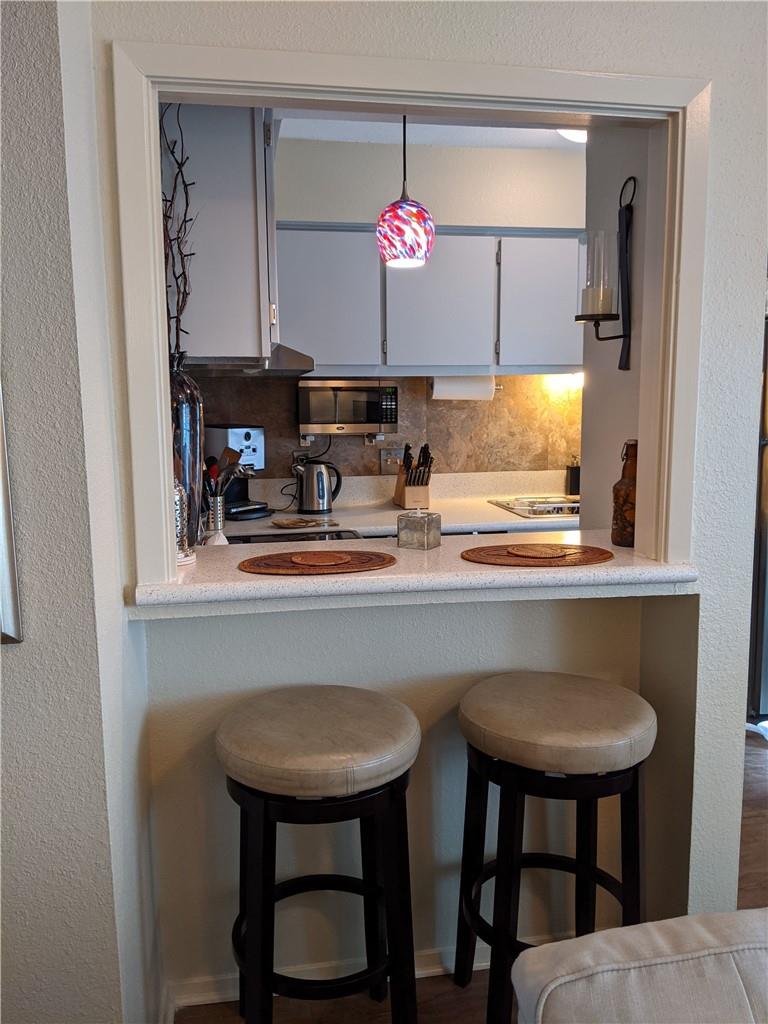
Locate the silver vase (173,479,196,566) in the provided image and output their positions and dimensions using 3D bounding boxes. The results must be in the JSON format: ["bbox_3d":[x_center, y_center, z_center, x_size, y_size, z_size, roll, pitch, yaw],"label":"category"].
[{"bbox_3d":[-0.425,0.001,1.590,0.100,0.200,0.100,-2,8,-10],"label":"silver vase"}]

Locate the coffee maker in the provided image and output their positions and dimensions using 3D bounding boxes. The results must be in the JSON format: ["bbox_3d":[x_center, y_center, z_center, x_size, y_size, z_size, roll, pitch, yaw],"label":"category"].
[{"bbox_3d":[-0.659,-0.173,3.395,0.330,0.370,0.200,5,10,37],"label":"coffee maker"}]

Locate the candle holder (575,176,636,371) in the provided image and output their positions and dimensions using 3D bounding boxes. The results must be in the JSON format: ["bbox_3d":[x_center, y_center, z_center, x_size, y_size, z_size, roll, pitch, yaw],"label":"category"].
[{"bbox_3d":[0.513,-0.549,1.846,0.133,0.437,0.098,-2,8,-10],"label":"candle holder"}]

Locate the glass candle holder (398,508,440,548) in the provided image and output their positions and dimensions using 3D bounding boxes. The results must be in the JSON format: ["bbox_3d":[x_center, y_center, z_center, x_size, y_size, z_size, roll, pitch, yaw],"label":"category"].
[{"bbox_3d":[0.080,0.039,1.744,0.072,0.075,0.072,5,9,35],"label":"glass candle holder"}]

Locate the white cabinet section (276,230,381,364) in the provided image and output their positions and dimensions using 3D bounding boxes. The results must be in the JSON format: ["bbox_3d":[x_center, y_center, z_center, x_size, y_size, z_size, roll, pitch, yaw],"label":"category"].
[{"bbox_3d":[-0.268,-0.926,3.546,0.476,0.554,0.320,-2,8,-10],"label":"white cabinet section"}]

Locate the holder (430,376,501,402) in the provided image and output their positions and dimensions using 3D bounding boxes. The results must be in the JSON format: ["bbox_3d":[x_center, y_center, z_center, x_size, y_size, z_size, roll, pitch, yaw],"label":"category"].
[{"bbox_3d":[0.355,-0.541,3.428,0.319,0.120,0.115,-2,8,-10],"label":"holder"}]

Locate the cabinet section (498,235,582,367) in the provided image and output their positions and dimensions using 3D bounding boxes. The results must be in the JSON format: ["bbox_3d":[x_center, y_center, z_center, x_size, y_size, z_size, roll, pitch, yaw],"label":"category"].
[{"bbox_3d":[0.673,-0.954,3.707,0.394,0.557,0.320,-2,8,-10],"label":"cabinet section"}]

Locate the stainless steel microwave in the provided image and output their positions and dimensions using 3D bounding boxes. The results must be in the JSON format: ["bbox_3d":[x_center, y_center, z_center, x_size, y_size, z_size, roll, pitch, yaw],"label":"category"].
[{"bbox_3d":[-0.166,-0.437,3.352,0.396,0.218,0.320,-2,8,-10],"label":"stainless steel microwave"}]

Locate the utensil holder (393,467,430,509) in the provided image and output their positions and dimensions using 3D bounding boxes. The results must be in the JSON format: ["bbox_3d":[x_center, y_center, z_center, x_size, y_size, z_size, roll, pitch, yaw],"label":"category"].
[{"bbox_3d":[0.119,-0.117,3.392,0.105,0.186,0.220,-2,8,-10],"label":"utensil holder"}]

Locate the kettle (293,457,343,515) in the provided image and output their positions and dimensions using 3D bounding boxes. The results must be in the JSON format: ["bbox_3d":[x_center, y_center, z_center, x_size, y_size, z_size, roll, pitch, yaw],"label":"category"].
[{"bbox_3d":[-0.274,-0.107,3.234,0.205,0.215,0.150,-4,9,-27],"label":"kettle"}]

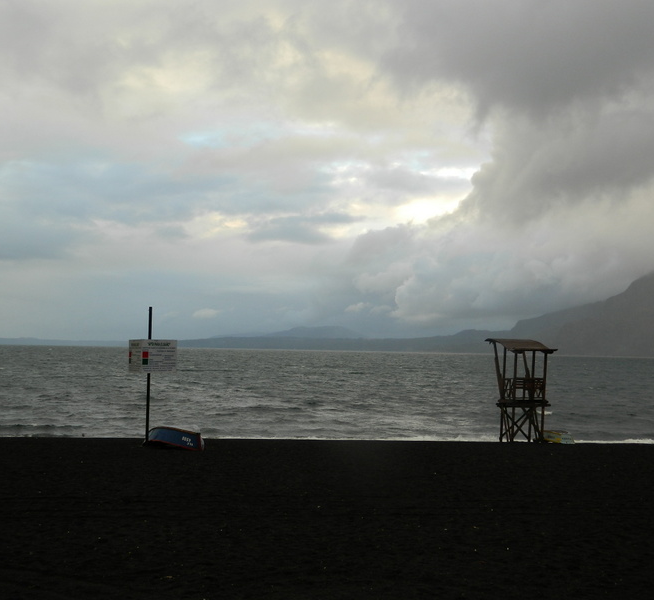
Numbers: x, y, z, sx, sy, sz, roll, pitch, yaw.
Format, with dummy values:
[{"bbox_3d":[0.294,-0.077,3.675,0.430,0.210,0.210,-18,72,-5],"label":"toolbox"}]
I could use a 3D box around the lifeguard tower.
[{"bbox_3d":[8.035,3.749,39.316,2.150,4.300,2.350,2,-3,-13],"label":"lifeguard tower"}]

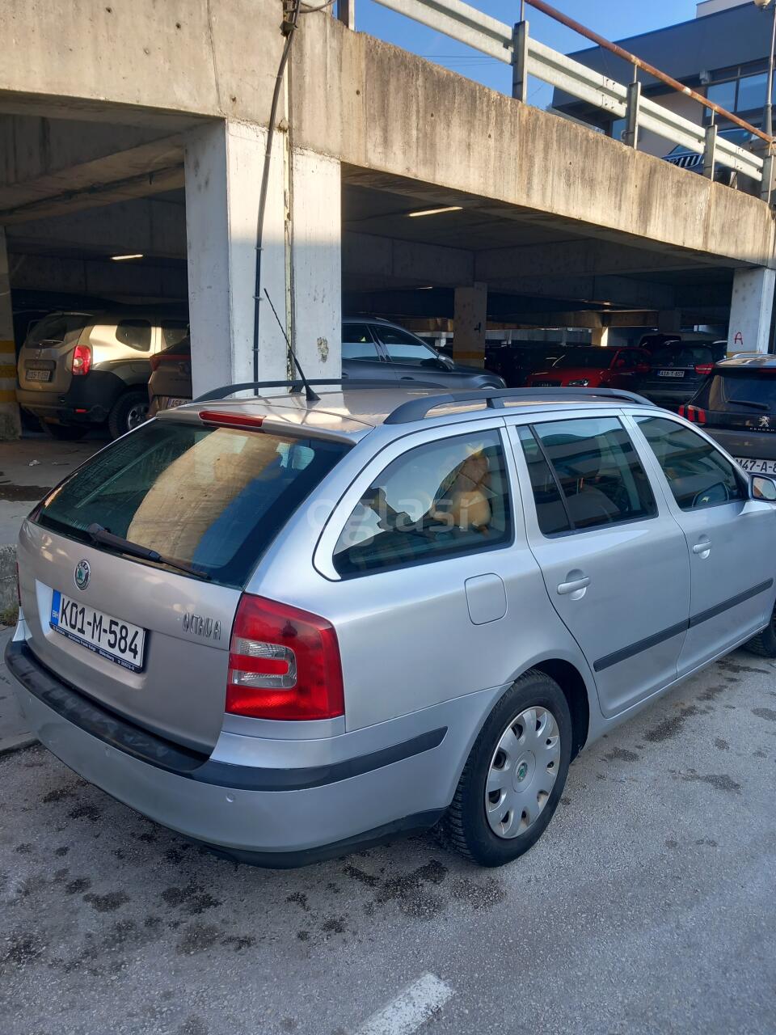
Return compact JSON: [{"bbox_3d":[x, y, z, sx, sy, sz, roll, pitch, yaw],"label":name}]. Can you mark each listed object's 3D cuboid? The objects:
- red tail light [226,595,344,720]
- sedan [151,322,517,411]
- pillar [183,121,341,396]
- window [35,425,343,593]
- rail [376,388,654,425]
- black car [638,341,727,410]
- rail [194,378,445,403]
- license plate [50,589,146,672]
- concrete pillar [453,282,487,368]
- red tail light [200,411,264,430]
[{"bbox_3d":[-0.245,0.335,1.921,0.240,0.300,0.185,11,13,42],"label":"red tail light"},{"bbox_3d":[-0.425,-1.521,9.255,4.460,1.530,1.850,-8,12,-43],"label":"sedan"},{"bbox_3d":[-0.975,-1.633,6.646,0.550,2.680,1.100,9,12,43],"label":"pillar"},{"bbox_3d":[-0.650,-0.073,2.449,1.180,0.105,0.550,11,53,42],"label":"window"},{"bbox_3d":[0.586,-0.420,2.969,0.065,0.112,1.710,11,13,42],"label":"rail"},{"bbox_3d":[7.163,-2.899,17.531,1.880,1.640,4.600,9,12,43],"label":"black car"},{"bbox_3d":[-0.161,-0.561,3.650,0.065,0.112,1.710,11,13,42],"label":"rail"},{"bbox_3d":[-0.840,0.312,2.321,0.525,0.123,0.022,11,3,42],"label":"license plate"},{"bbox_3d":[1.375,-2.718,13.693,0.410,2.450,0.410,7,11,34],"label":"concrete pillar"},{"bbox_3d":[-0.496,-0.315,2.573,0.325,0.034,0.042,11,13,42],"label":"red tail light"}]

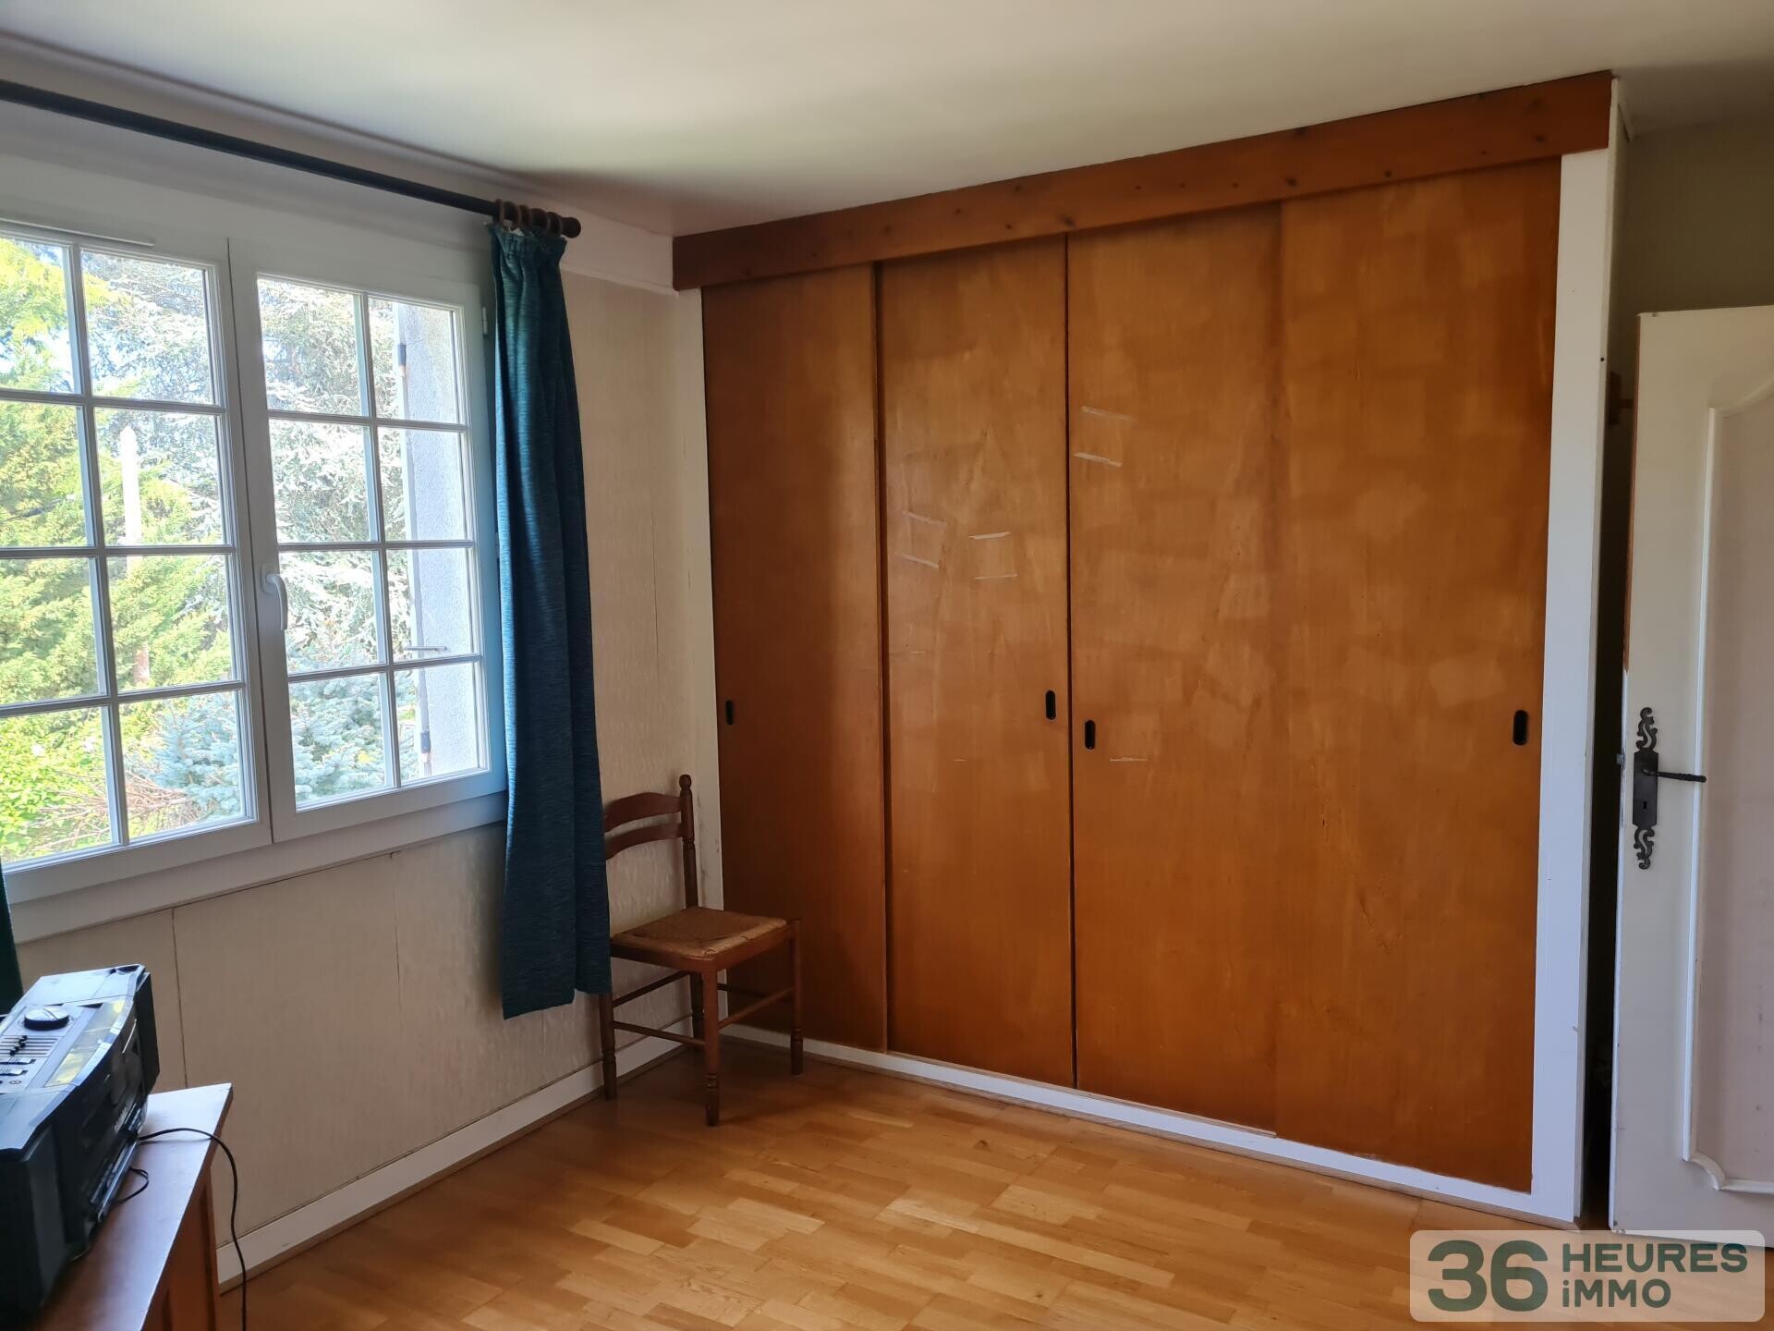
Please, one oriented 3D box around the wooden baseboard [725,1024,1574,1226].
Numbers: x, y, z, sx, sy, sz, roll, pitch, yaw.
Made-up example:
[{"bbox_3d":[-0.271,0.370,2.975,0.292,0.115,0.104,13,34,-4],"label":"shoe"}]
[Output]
[{"bbox_3d":[0.518,1.191,3.626,2.416,0.067,0.025,2,7,31],"label":"wooden baseboard"}]

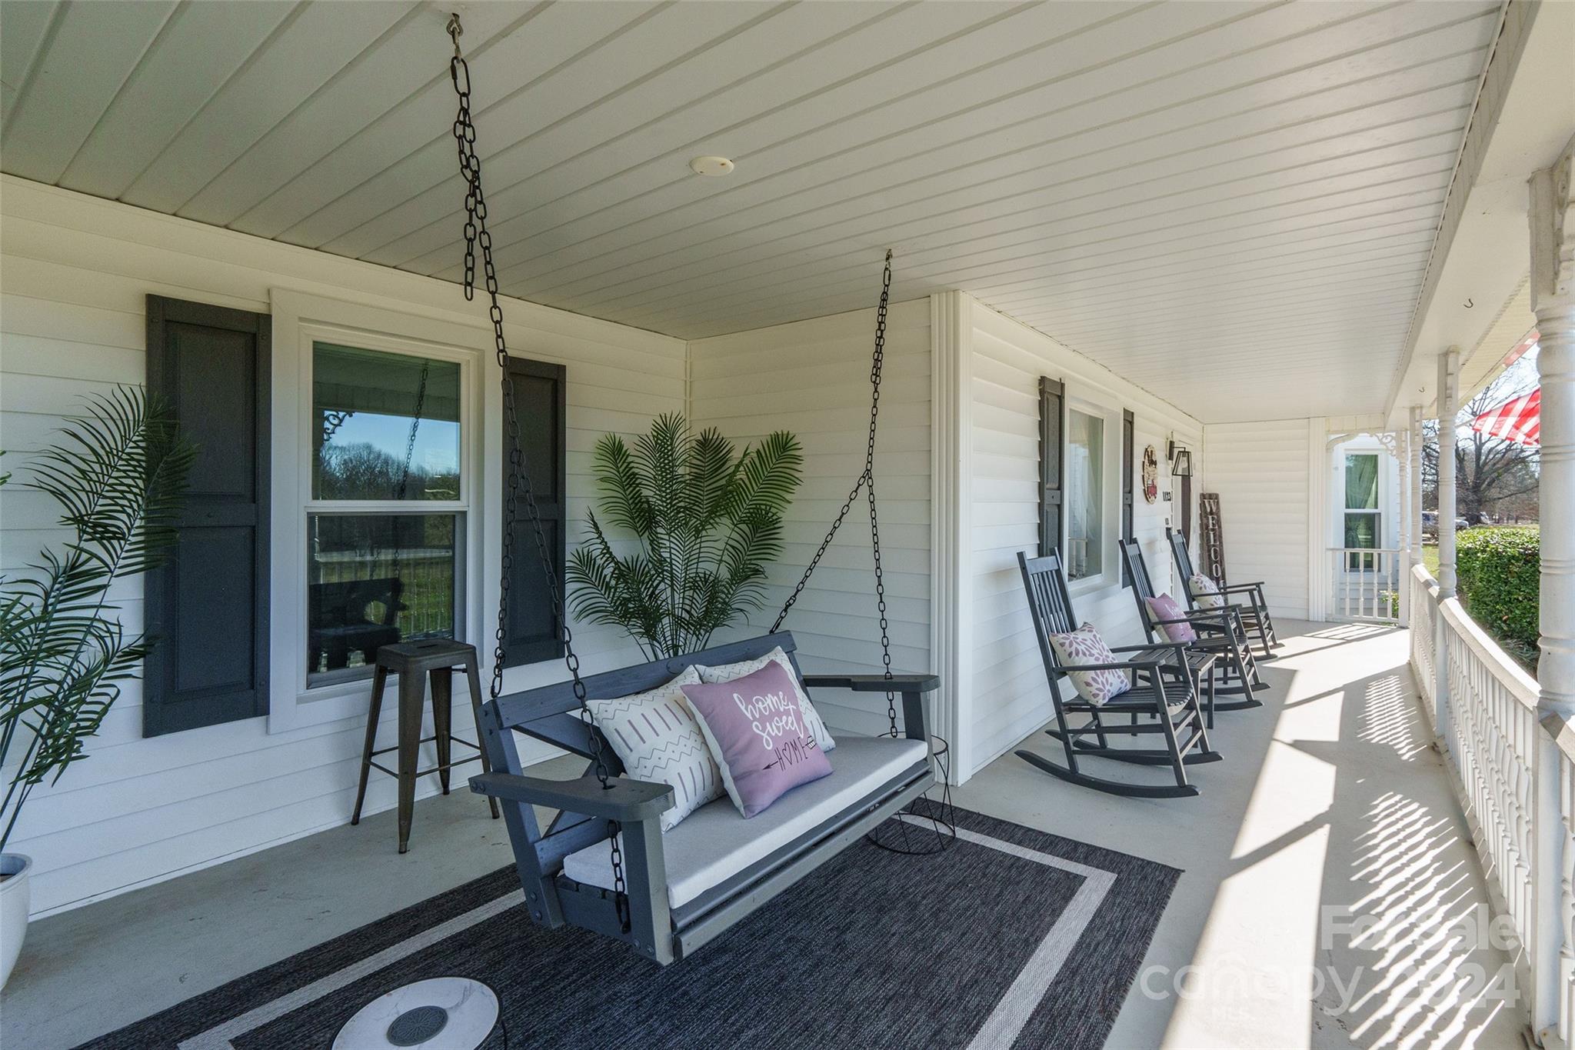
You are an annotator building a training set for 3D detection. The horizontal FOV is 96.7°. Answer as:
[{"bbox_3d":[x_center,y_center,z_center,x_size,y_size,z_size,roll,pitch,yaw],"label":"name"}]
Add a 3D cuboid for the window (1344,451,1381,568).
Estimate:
[{"bbox_3d":[7.586,-0.179,9.250,0.520,1.570,0.100,0,1,-5],"label":"window"}]

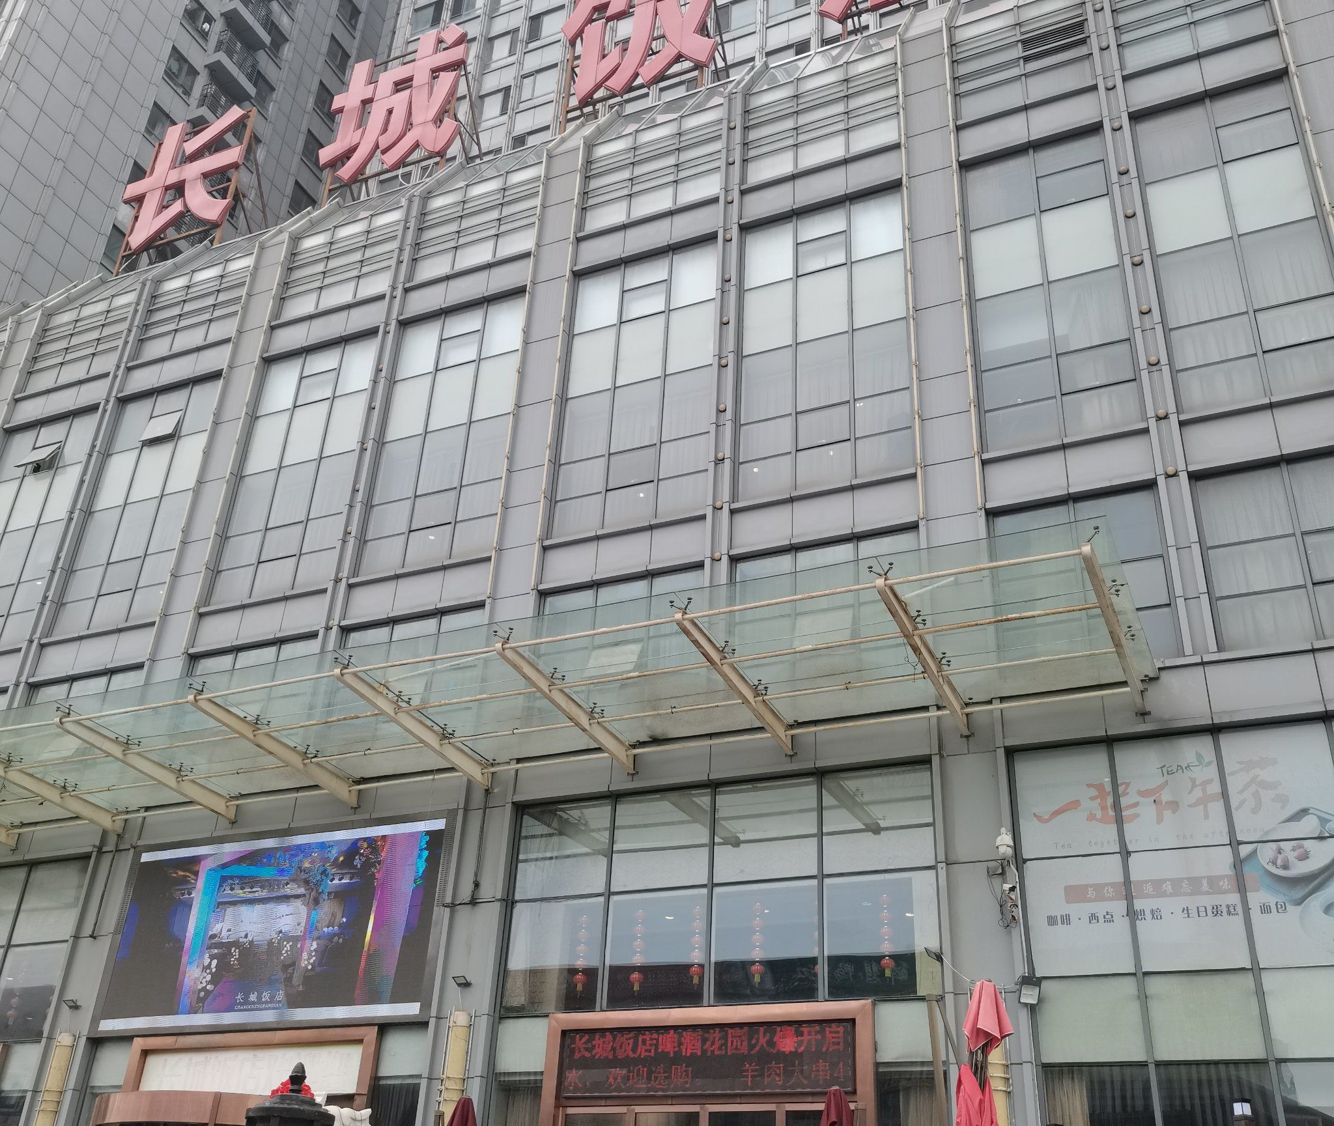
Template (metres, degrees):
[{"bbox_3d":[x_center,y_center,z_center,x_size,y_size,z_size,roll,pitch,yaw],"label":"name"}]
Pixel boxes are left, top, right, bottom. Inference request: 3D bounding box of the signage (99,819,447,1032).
[{"bbox_3d":[-6.393,5.861,21.482,6.231,2.997,0.220,-10,-33,22],"label":"signage"}]

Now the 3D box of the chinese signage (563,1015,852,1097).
[{"bbox_3d":[0.455,6.522,17.545,4.199,0.899,0.150,-10,-33,22],"label":"chinese signage"}]

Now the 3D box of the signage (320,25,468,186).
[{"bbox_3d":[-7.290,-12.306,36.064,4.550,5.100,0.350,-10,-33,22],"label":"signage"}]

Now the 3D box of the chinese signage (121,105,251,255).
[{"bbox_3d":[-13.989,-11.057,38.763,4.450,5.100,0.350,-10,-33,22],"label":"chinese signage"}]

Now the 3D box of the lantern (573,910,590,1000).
[{"bbox_3d":[-1.253,5.787,19.641,0.190,1.242,0.190,2,-30,1],"label":"lantern"}]

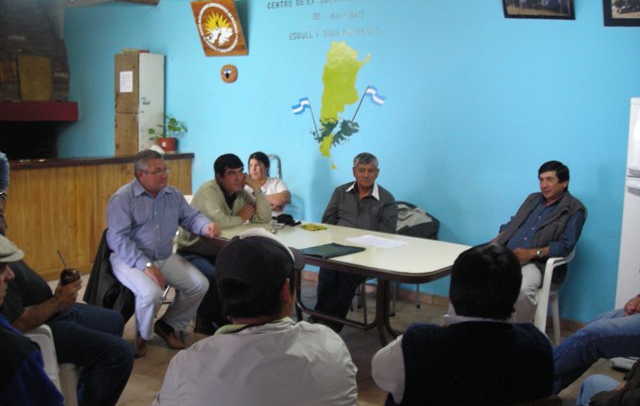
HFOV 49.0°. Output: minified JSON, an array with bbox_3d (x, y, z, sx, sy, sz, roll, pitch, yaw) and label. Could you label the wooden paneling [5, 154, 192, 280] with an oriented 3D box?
[{"bbox_3d":[-2.108,0.095,6.650,0.380,1.040,2.200,6,9,34],"label":"wooden paneling"}]

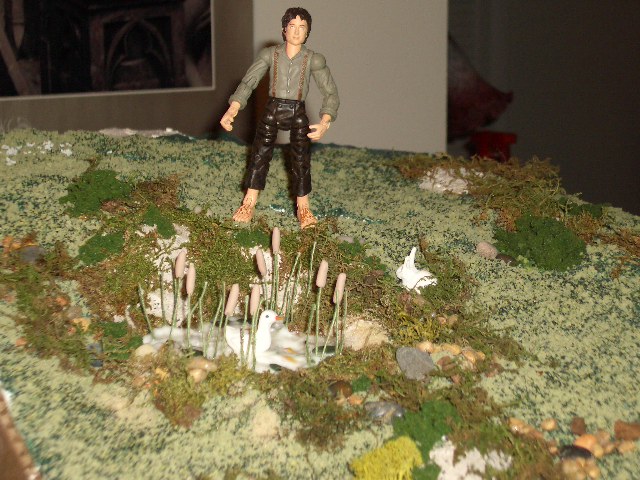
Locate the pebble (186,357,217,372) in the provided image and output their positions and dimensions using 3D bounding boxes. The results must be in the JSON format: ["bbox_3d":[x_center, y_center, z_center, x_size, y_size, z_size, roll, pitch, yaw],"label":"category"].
[{"bbox_3d":[-0.050,0.053,0.575,0.013,0.006,0.009,0,14,0],"label":"pebble"}]

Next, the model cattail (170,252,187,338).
[{"bbox_3d":[-0.064,0.024,0.614,0.005,0.040,0.005,8,14,-2],"label":"model cattail"}]

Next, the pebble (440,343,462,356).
[{"bbox_3d":[0.057,0.048,0.595,0.009,0.006,0.007,0,14,0],"label":"pebble"}]

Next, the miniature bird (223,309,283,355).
[{"bbox_3d":[-0.029,0.041,0.597,0.025,0.020,0.013,2,15,8],"label":"miniature bird"}]

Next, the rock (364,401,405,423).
[{"bbox_3d":[0.026,0.068,0.545,0.016,0.008,0.011,0,14,0],"label":"rock"}]

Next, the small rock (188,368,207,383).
[{"bbox_3d":[-0.055,0.060,0.611,0.008,0.006,0.007,0,10,0],"label":"small rock"}]

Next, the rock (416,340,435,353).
[{"bbox_3d":[0.046,0.047,0.597,0.009,0.006,0.007,0,14,0],"label":"rock"}]

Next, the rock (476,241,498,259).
[{"bbox_3d":[0.085,0.005,0.695,0.011,0.009,0.010,0,14,0],"label":"rock"}]

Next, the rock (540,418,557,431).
[{"bbox_3d":[0.089,0.072,0.535,0.006,0.004,0.006,0,14,0],"label":"rock"}]

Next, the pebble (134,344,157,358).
[{"bbox_3d":[-0.082,0.053,0.646,0.010,0.006,0.009,0,10,0],"label":"pebble"}]

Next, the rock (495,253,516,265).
[{"bbox_3d":[0.093,0.010,0.685,0.011,0.006,0.009,0,14,0],"label":"rock"}]

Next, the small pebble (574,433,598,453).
[{"bbox_3d":[0.109,0.083,0.561,0.010,0.007,0.008,0,10,0],"label":"small pebble"}]

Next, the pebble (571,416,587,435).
[{"bbox_3d":[0.109,0.078,0.576,0.007,0.007,0.007,0,10,0],"label":"pebble"}]

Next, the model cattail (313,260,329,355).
[{"bbox_3d":[0.000,0.031,0.635,0.007,0.044,0.006,0,10,0],"label":"model cattail"}]

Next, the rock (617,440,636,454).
[{"bbox_3d":[0.126,0.085,0.561,0.008,0.006,0.007,0,10,0],"label":"rock"}]

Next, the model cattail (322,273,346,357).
[{"bbox_3d":[0.007,0.035,0.635,0.011,0.039,0.009,0,10,0],"label":"model cattail"}]

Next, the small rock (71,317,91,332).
[{"bbox_3d":[-0.109,0.038,0.620,0.009,0.007,0.008,0,14,0],"label":"small rock"}]

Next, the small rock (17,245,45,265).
[{"bbox_3d":[-0.146,0.007,0.691,0.015,0.010,0.013,0,10,0],"label":"small rock"}]

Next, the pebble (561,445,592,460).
[{"bbox_3d":[0.103,0.086,0.551,0.013,0.006,0.011,0,10,0],"label":"pebble"}]

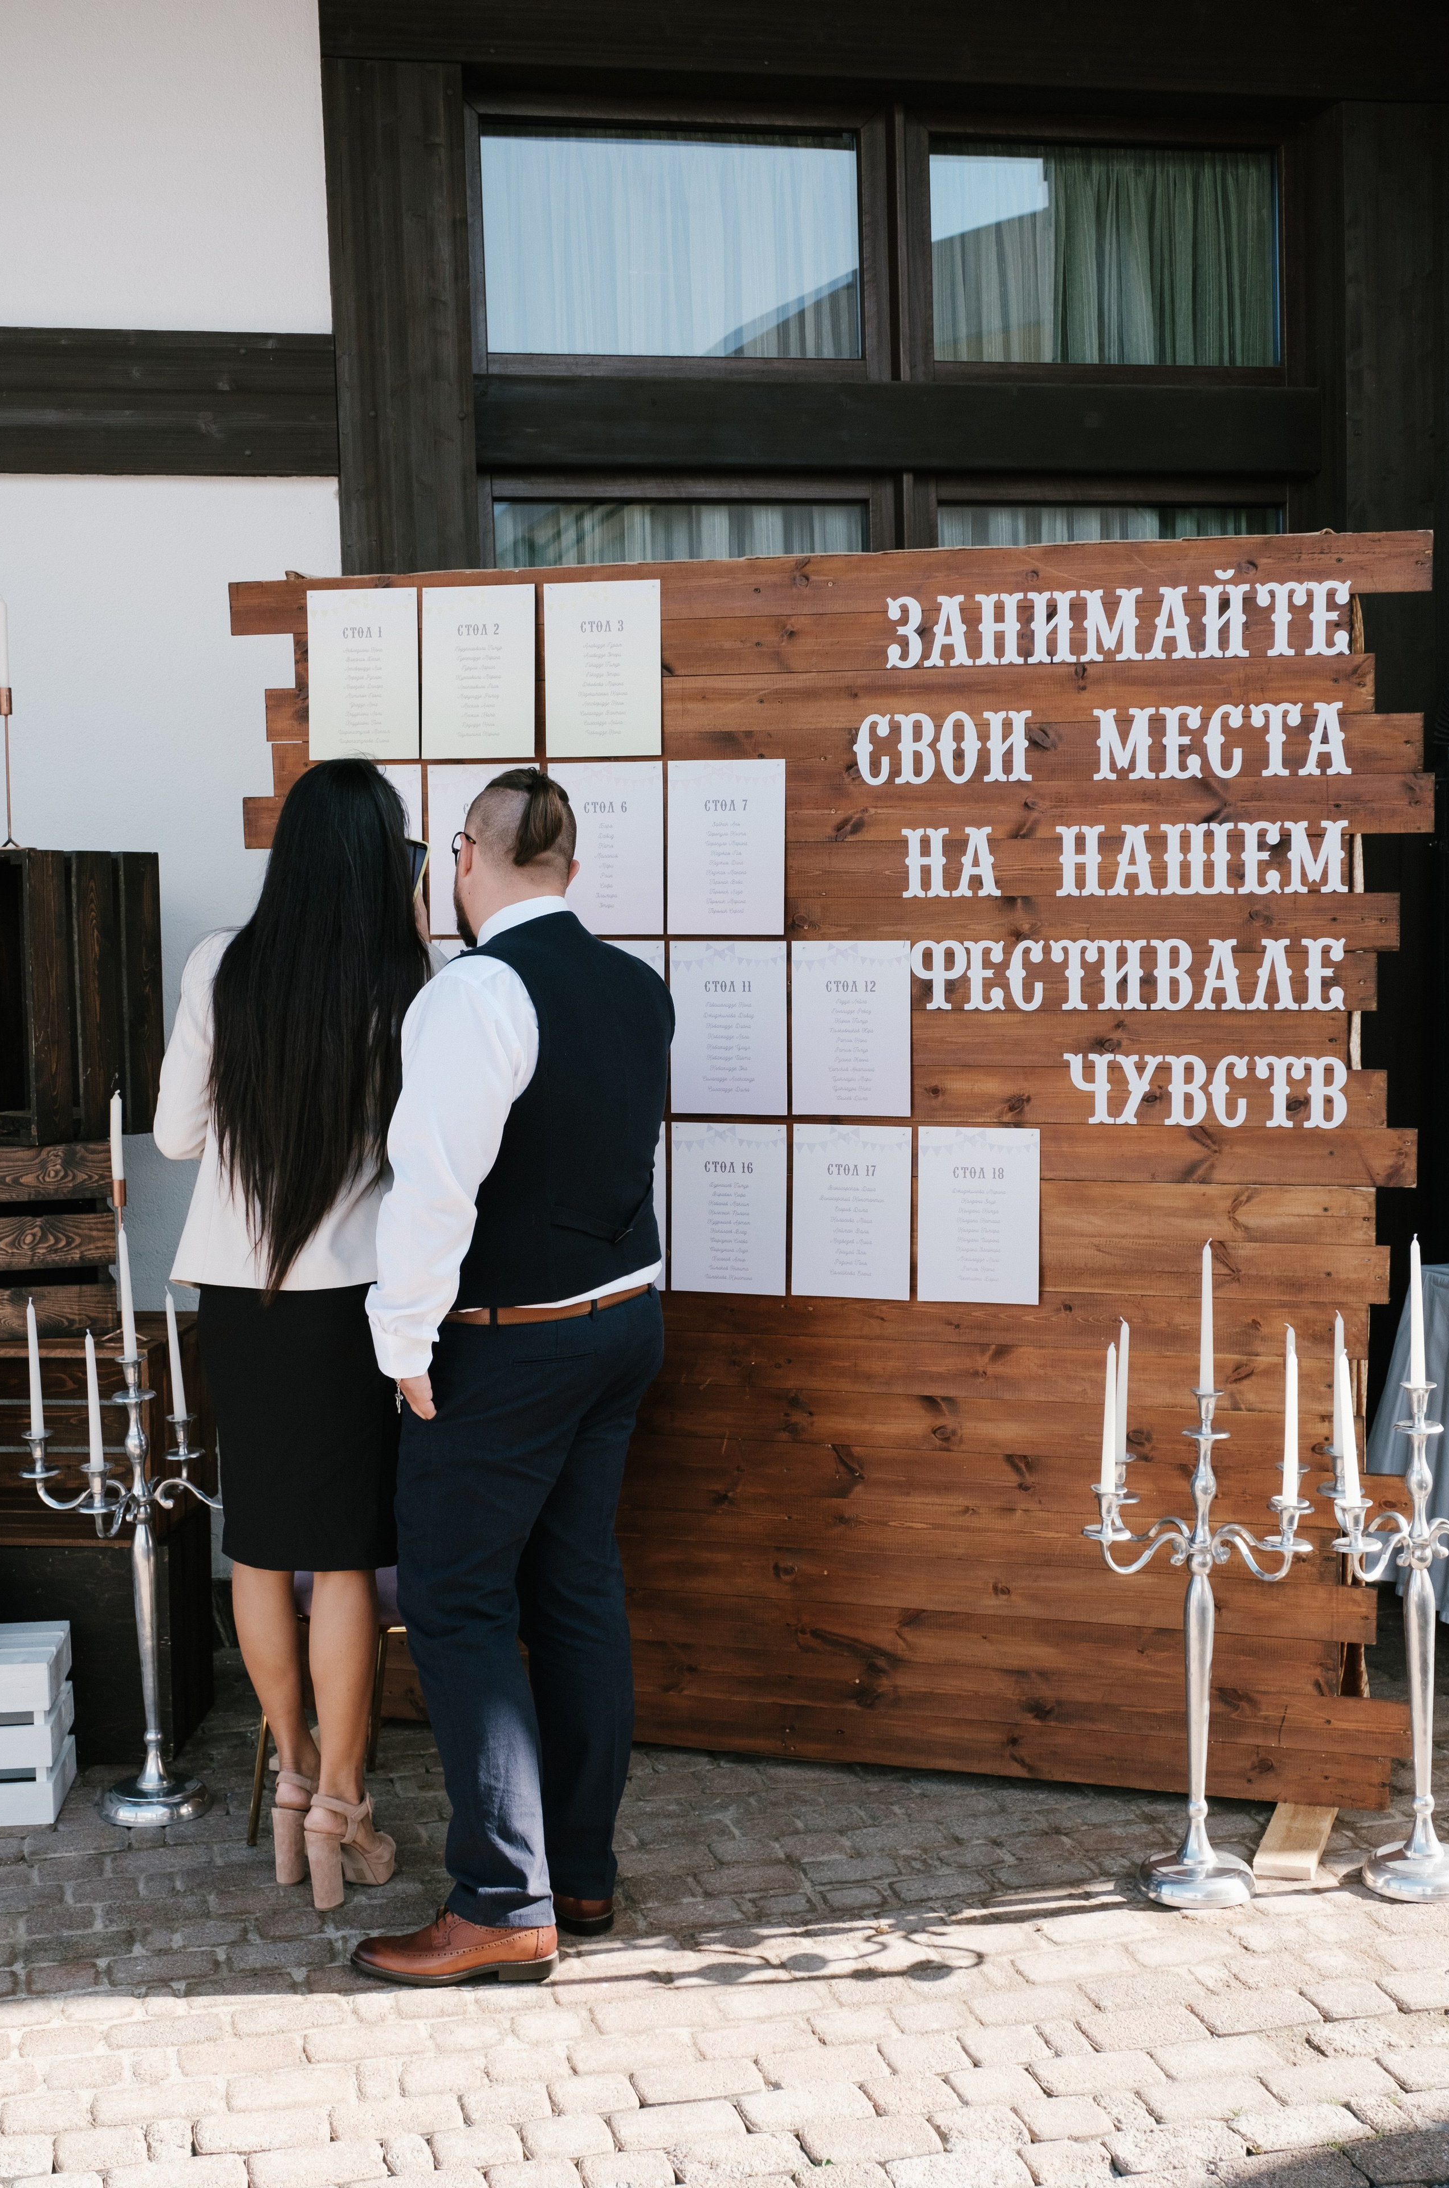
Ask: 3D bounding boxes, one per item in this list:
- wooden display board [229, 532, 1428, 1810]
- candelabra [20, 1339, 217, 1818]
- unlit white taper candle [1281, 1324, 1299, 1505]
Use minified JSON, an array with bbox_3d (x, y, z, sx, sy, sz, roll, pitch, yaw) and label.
[{"bbox_3d":[0.135,0.129,4.628,2.100,2.080,0.070,1,5,17],"label":"wooden display board"},{"bbox_3d":[-0.994,0.839,4.582,0.350,0.785,0.350,-4,6,-20],"label":"candelabra"},{"bbox_3d":[0.835,0.492,3.935,0.022,0.241,0.022,1,5,17],"label":"unlit white taper candle"}]

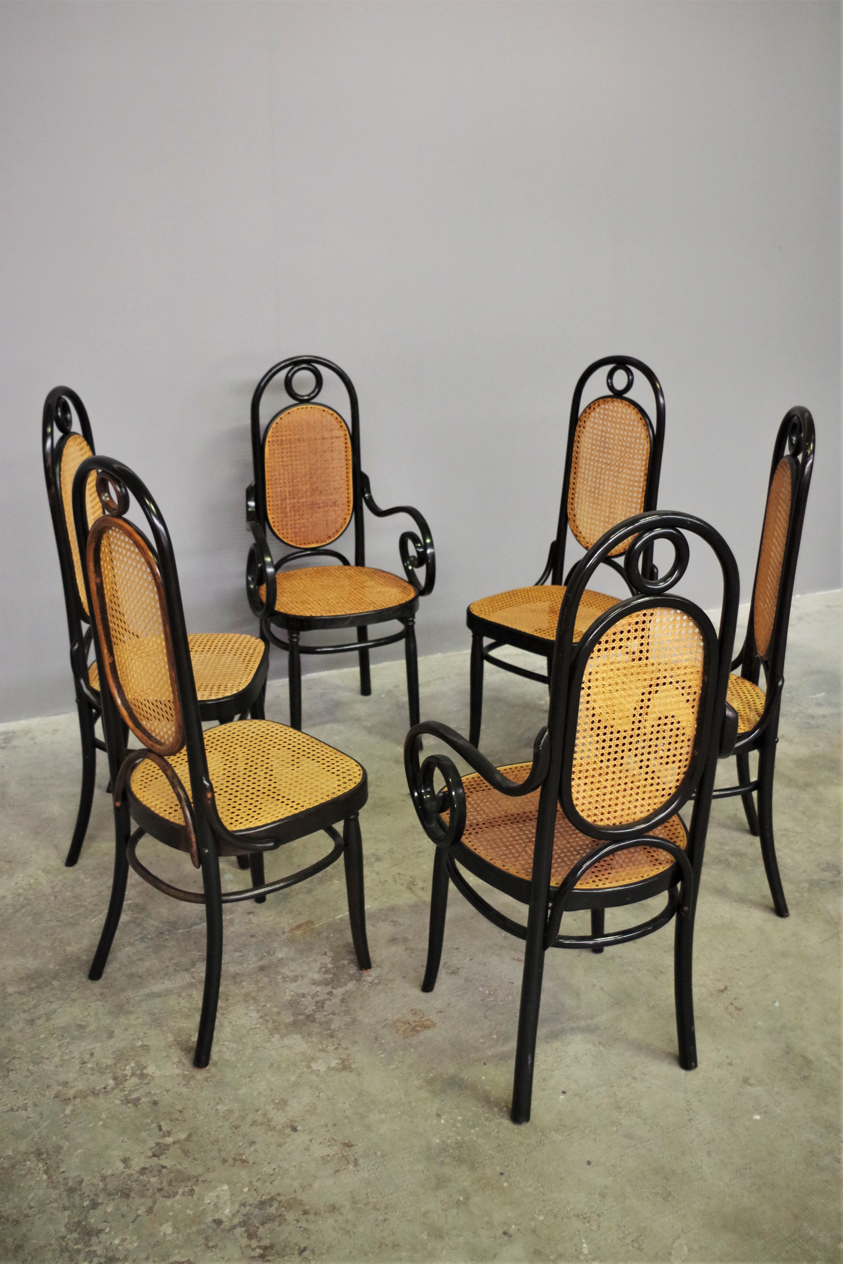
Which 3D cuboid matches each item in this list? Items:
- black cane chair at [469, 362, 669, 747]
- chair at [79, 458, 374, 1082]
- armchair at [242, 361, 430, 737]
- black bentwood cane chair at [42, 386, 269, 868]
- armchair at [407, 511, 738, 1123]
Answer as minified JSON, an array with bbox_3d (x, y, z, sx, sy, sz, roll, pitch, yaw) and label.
[{"bbox_3d":[0.422,-0.185,3.414,0.475,1.150,0.505,19,27,41],"label":"black cane chair"},{"bbox_3d":[-0.392,0.190,2.392,0.505,1.150,0.475,-19,27,-41],"label":"chair"},{"bbox_3d":[-0.269,-0.224,3.558,0.575,1.125,0.507,-8,21,-20],"label":"armchair"},{"bbox_3d":[-0.641,-0.025,2.978,0.505,1.150,0.475,0,20,1],"label":"black bentwood cane chair"},{"bbox_3d":[0.277,0.269,2.213,0.575,1.125,0.507,-8,22,-20],"label":"armchair"}]

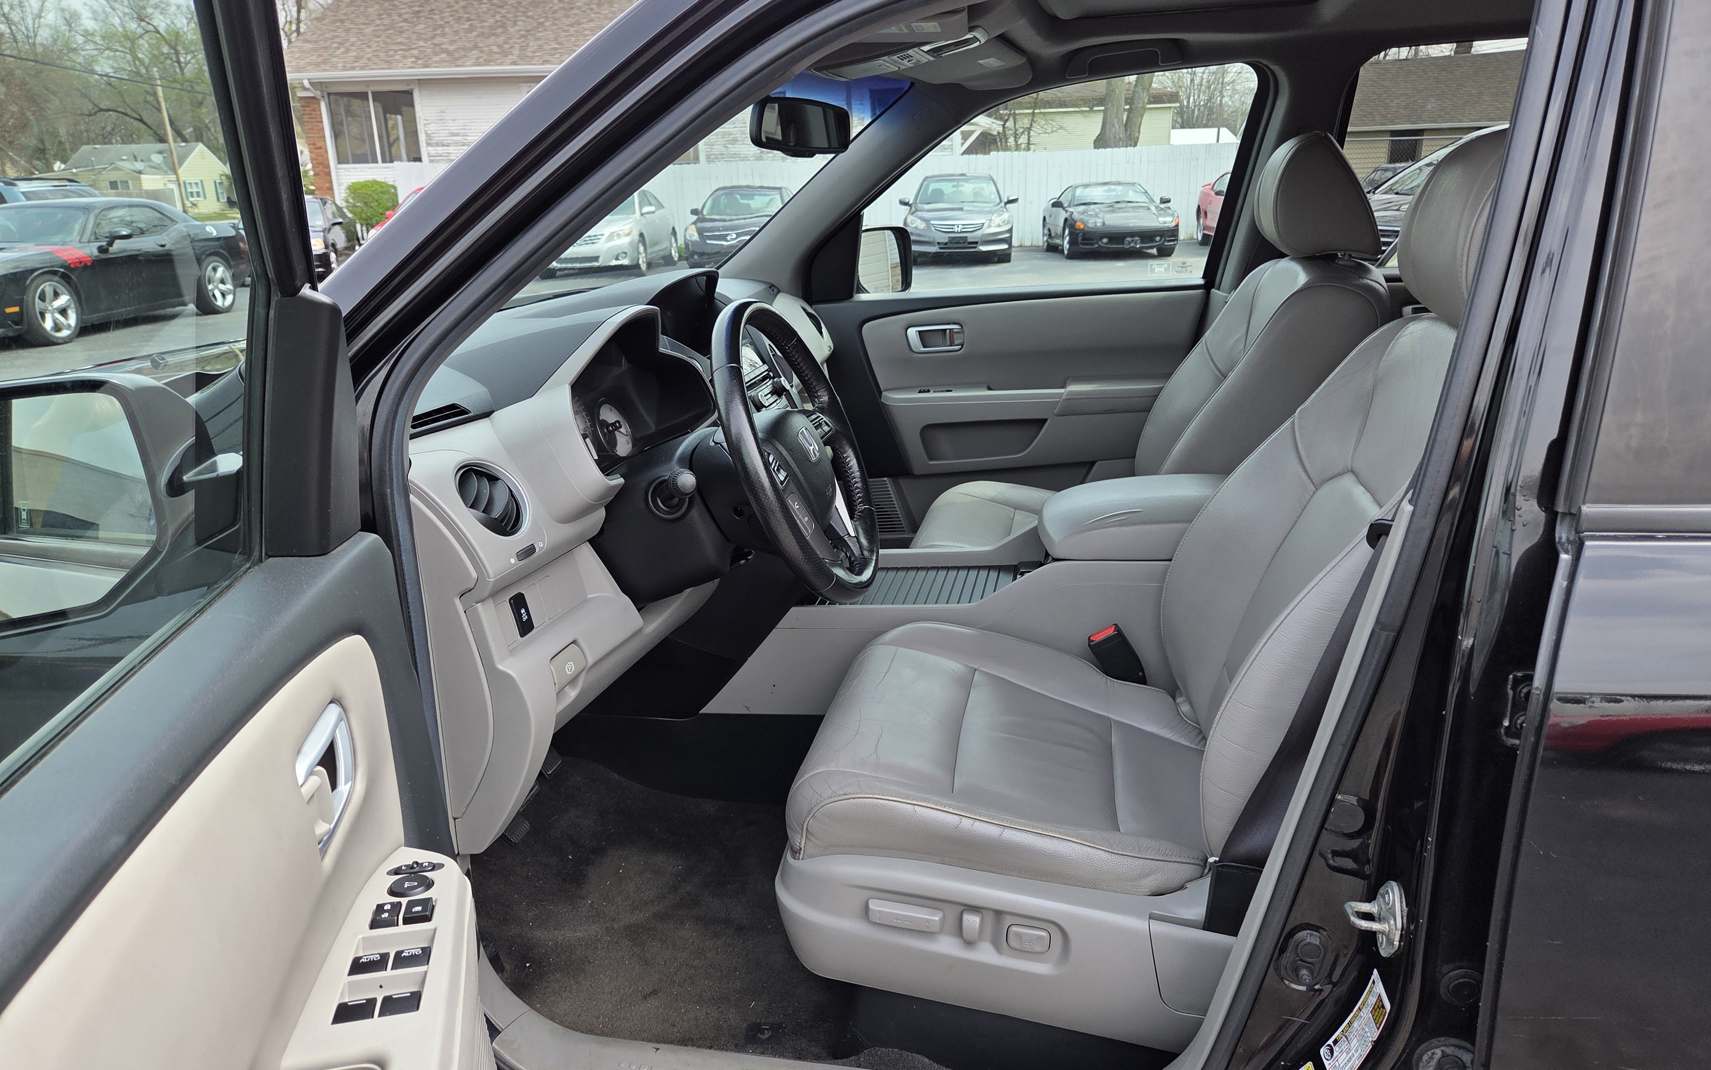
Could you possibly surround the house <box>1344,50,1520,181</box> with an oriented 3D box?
[{"bbox_3d":[16.993,-10.922,31.016,10.500,4.500,8.200,7,19,24],"label":"house"}]

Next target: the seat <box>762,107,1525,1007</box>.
[{"bbox_3d":[0.353,0.035,1.343,0.820,0.980,0.550,2,18,11],"label":"seat"}]

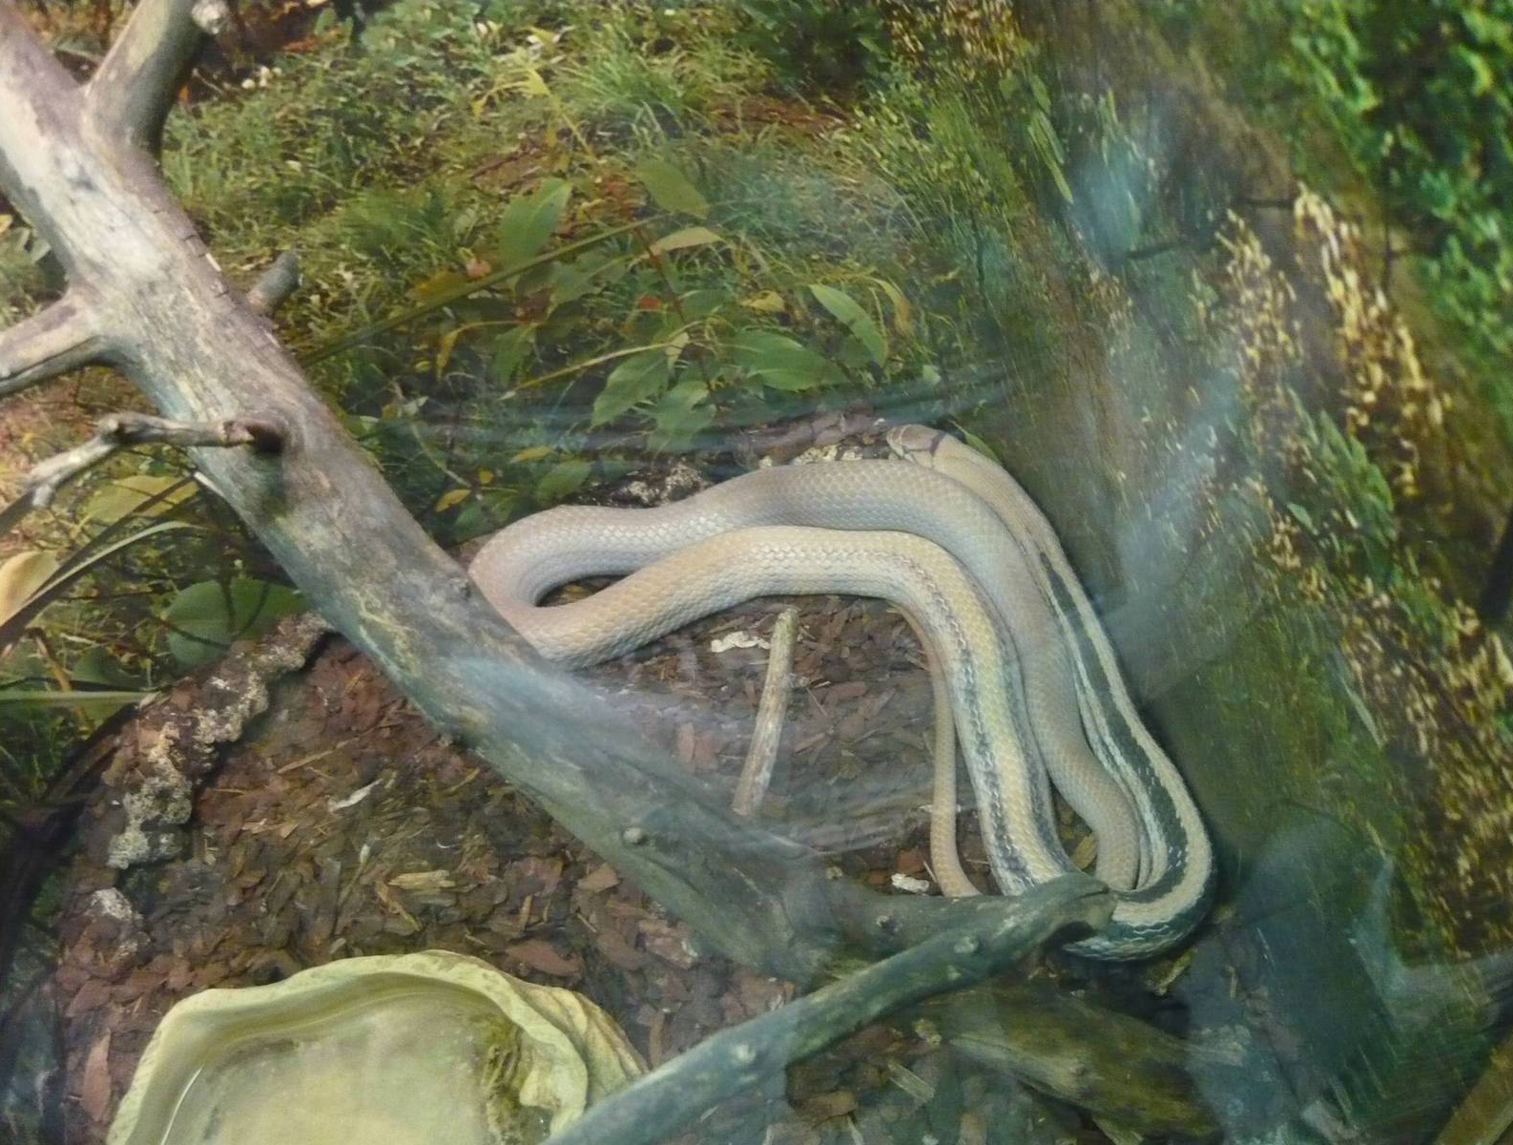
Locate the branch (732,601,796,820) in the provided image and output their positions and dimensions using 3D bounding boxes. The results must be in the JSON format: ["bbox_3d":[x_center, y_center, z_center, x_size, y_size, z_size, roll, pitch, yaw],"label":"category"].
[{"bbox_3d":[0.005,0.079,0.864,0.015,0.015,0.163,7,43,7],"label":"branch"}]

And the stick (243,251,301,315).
[{"bbox_3d":[-0.290,-0.172,0.870,0.018,0.018,0.045,40,65,0],"label":"stick"}]

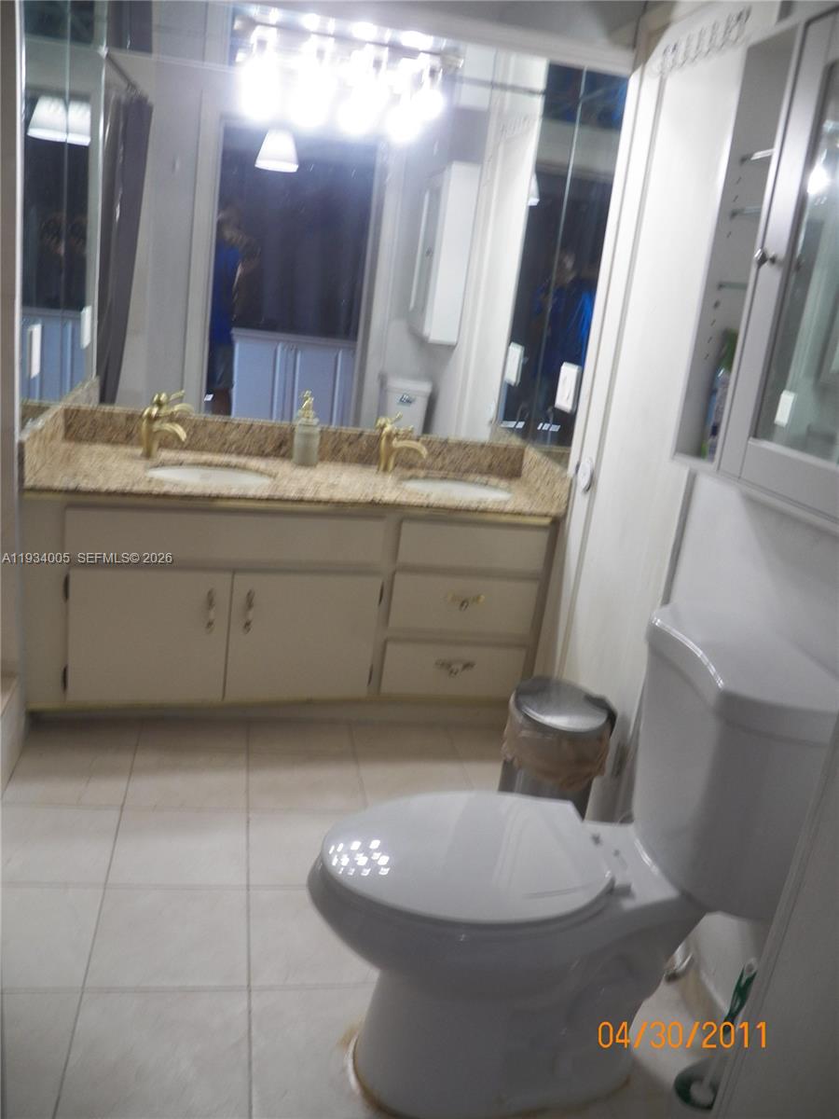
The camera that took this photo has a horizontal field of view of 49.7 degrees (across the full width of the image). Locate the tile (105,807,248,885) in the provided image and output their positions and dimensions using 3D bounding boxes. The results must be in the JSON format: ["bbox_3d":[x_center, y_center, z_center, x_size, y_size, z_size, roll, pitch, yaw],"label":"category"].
[{"bbox_3d":[-0.553,0.672,2.119,0.303,0.010,0.294,5,17,-12],"label":"tile"}]

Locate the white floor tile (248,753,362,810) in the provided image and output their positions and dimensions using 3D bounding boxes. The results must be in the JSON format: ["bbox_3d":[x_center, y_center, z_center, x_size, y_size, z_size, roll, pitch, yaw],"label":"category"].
[{"bbox_3d":[-0.307,0.603,2.461,0.303,0.010,0.294,5,17,-12],"label":"white floor tile"}]

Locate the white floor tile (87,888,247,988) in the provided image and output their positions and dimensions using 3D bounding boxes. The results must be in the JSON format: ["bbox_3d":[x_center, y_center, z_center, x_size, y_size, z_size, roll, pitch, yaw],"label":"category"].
[{"bbox_3d":[-0.500,0.766,1.842,0.303,0.010,0.294,5,17,-12],"label":"white floor tile"}]

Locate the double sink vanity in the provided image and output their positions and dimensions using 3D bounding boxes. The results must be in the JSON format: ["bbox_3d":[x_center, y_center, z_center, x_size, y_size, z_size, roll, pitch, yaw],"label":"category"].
[{"bbox_3d":[-0.405,0.035,2.845,1.514,0.814,0.600,2,18,-19],"label":"double sink vanity"}]

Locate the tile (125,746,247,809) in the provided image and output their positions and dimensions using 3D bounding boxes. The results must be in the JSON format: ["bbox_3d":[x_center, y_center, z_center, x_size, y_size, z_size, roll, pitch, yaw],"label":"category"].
[{"bbox_3d":[-0.606,0.579,2.396,0.303,0.010,0.294,5,17,-12],"label":"tile"}]

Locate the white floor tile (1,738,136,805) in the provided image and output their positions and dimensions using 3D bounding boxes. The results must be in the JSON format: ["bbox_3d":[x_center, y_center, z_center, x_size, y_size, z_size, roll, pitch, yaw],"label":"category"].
[{"bbox_3d":[-0.904,0.555,2.331,0.303,0.010,0.294,5,17,-12],"label":"white floor tile"}]

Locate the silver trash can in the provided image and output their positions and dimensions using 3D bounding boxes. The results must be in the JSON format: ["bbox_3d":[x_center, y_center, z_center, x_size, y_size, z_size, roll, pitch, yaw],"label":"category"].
[{"bbox_3d":[0.356,0.534,2.442,0.265,0.318,0.245,8,17,-2],"label":"silver trash can"}]

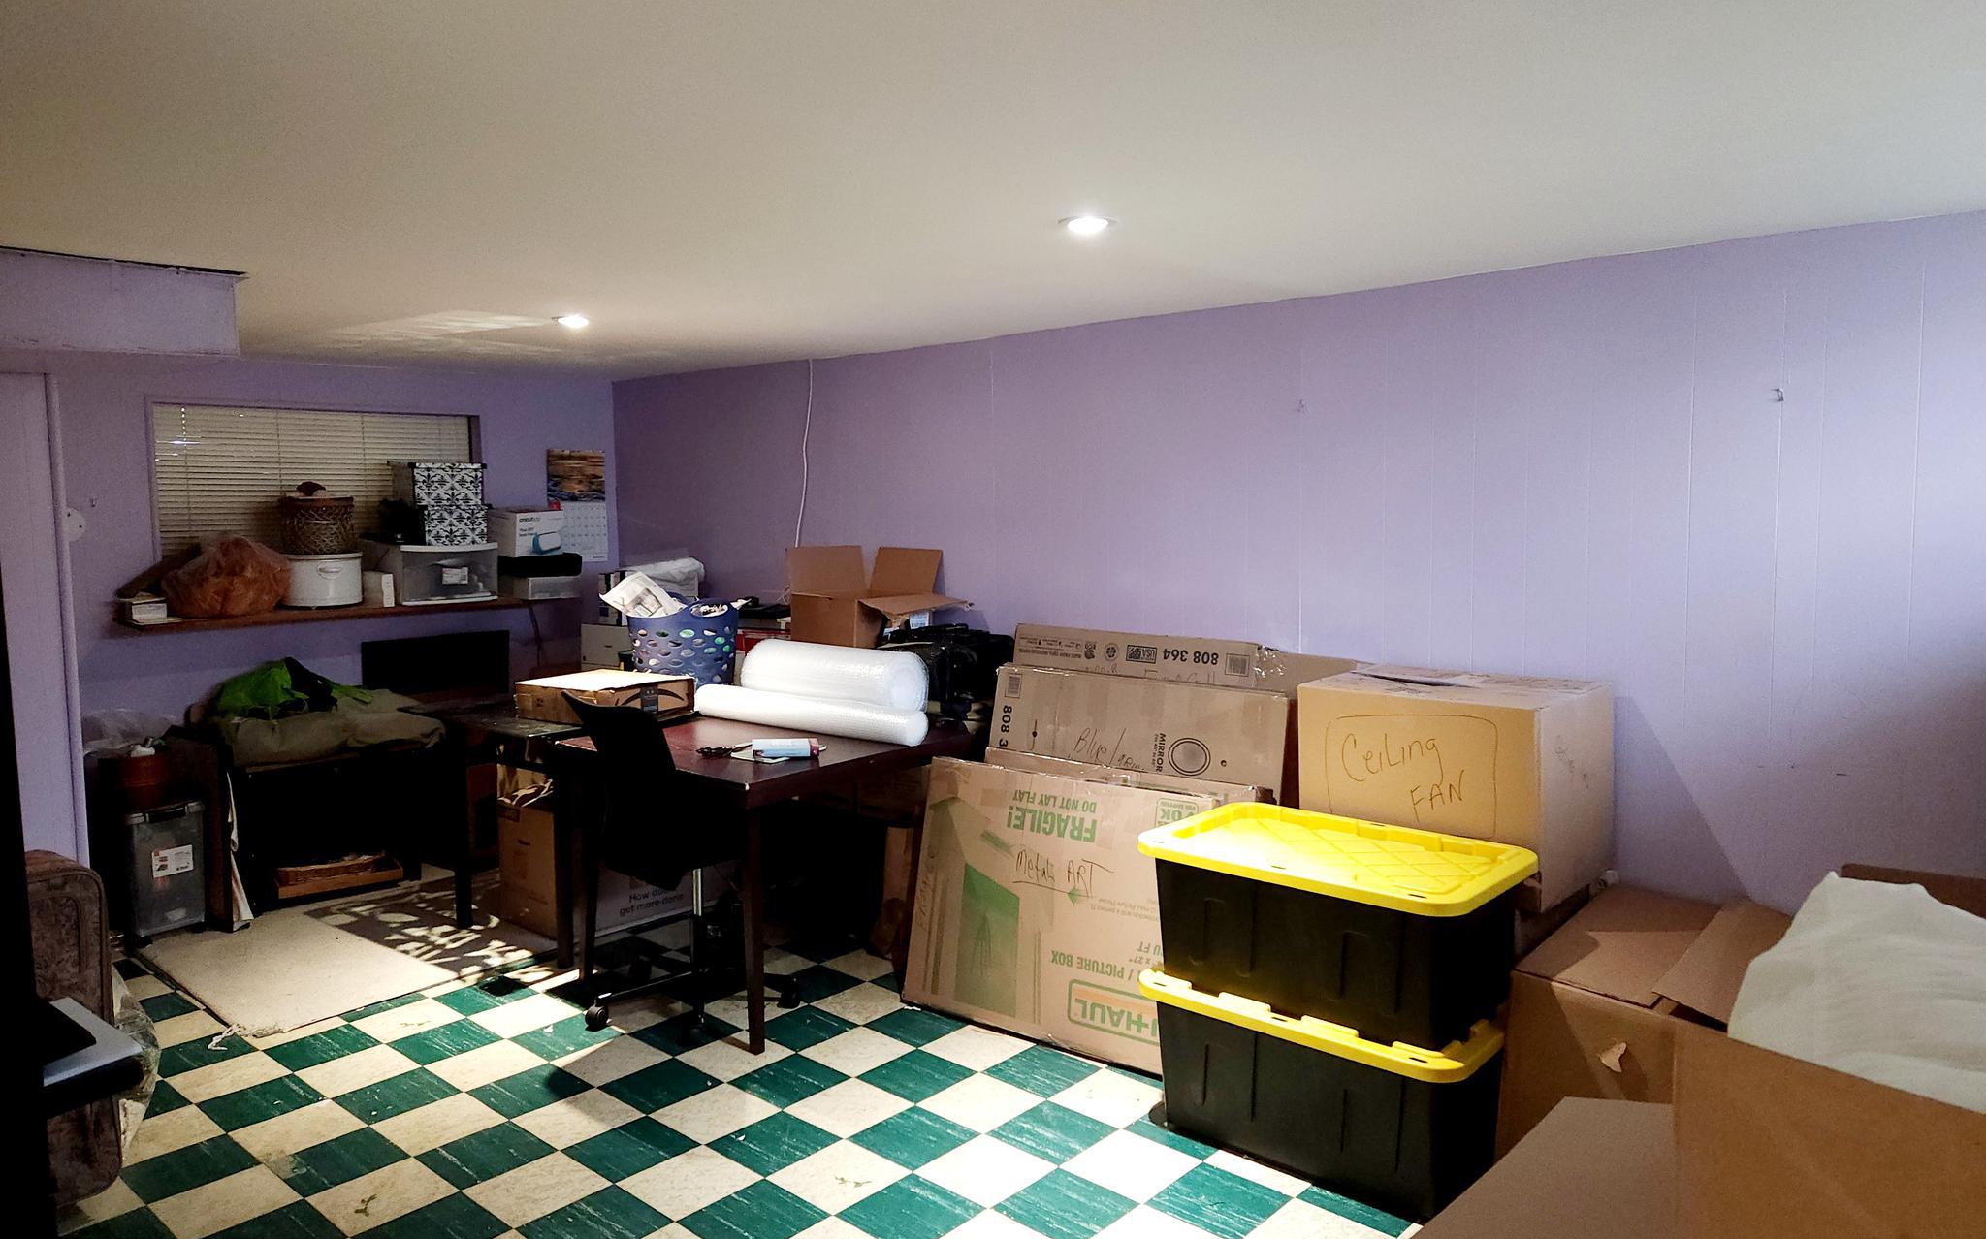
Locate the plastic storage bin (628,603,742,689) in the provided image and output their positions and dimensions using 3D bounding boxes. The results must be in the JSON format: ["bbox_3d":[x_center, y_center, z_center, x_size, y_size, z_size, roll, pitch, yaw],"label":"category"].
[{"bbox_3d":[-1.126,0.099,4.798,0.400,0.370,0.400,-4,6,-30],"label":"plastic storage bin"}]

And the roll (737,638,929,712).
[{"bbox_3d":[-0.543,0.193,4.456,0.615,0.200,0.200,3,7,32],"label":"roll"}]

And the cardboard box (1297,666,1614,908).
[{"bbox_3d":[1.133,0.390,3.269,0.617,0.456,0.430,4,8,44],"label":"cardboard box"}]

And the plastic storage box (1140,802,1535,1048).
[{"bbox_3d":[0.793,0.695,3.075,0.780,0.352,0.515,4,7,42],"label":"plastic storage box"}]

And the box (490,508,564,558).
[{"bbox_3d":[-2.031,-0.369,5.751,0.240,0.188,0.210,4,7,42],"label":"box"}]

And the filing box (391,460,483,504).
[{"bbox_3d":[-2.287,-0.558,5.428,0.215,0.174,0.308,4,7,42],"label":"filing box"}]

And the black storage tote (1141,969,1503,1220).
[{"bbox_3d":[0.777,1.008,2.991,0.765,0.356,0.505,4,8,44],"label":"black storage tote"}]

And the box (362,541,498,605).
[{"bbox_3d":[-2.291,-0.193,5.380,0.355,0.225,0.390,4,7,42],"label":"box"}]

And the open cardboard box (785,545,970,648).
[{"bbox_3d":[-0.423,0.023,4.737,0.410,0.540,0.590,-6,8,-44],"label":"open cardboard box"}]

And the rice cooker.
[{"bbox_3d":[-2.585,-0.152,5.095,0.320,0.210,0.310,4,7,42],"label":"rice cooker"}]

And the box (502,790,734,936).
[{"bbox_3d":[-1.381,0.834,4.786,0.615,0.425,0.450,-6,8,-43],"label":"box"}]

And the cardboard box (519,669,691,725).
[{"bbox_3d":[-1.297,0.266,4.430,0.455,0.121,0.356,2,6,29],"label":"cardboard box"}]

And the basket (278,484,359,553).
[{"bbox_3d":[-2.613,-0.390,5.103,0.268,0.280,0.268,4,7,42],"label":"basket"}]

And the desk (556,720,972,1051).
[{"bbox_3d":[-0.703,0.739,4.168,0.950,0.737,0.930,4,7,40],"label":"desk"}]

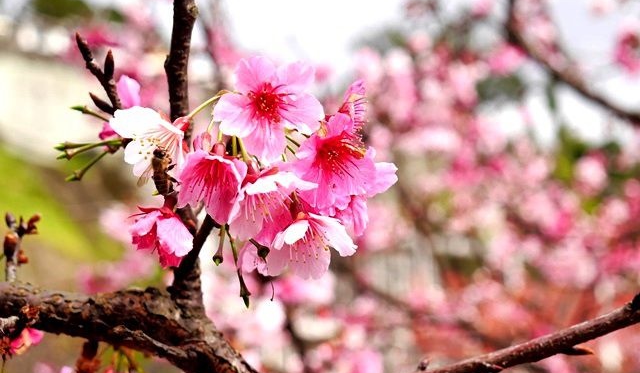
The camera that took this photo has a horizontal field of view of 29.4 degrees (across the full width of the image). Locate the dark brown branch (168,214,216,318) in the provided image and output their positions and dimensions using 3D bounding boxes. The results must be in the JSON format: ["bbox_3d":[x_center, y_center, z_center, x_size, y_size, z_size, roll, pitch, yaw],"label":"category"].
[{"bbox_3d":[-0.037,0.023,0.357,0.009,0.029,0.009,21,0,0],"label":"dark brown branch"}]

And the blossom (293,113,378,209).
[{"bbox_3d":[0.004,-0.008,0.347,0.027,0.027,0.018,0,7,-30],"label":"blossom"}]

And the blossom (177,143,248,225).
[{"bbox_3d":[-0.030,-0.001,0.343,0.021,0.019,0.019,0,43,9],"label":"blossom"}]

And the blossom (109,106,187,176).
[{"bbox_3d":[-0.049,-0.012,0.348,0.019,0.022,0.022,-35,18,-29],"label":"blossom"}]

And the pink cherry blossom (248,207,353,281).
[{"bbox_3d":[-0.006,0.016,0.343,0.030,0.018,0.021,0,-41,-9],"label":"pink cherry blossom"}]

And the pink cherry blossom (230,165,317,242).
[{"bbox_3d":[-0.014,0.005,0.346,0.025,0.018,0.019,0,-41,-18],"label":"pink cherry blossom"}]

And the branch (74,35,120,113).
[{"bbox_3d":[-0.065,-0.033,0.355,0.009,0.025,0.007,-27,0,0],"label":"branch"}]

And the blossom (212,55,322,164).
[{"bbox_3d":[-0.015,-0.022,0.350,0.032,0.030,0.018,0,-1,-10],"label":"blossom"}]

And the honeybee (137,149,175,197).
[{"bbox_3d":[-0.046,-0.004,0.345,0.009,0.013,0.007,-13,7,-34],"label":"honeybee"}]

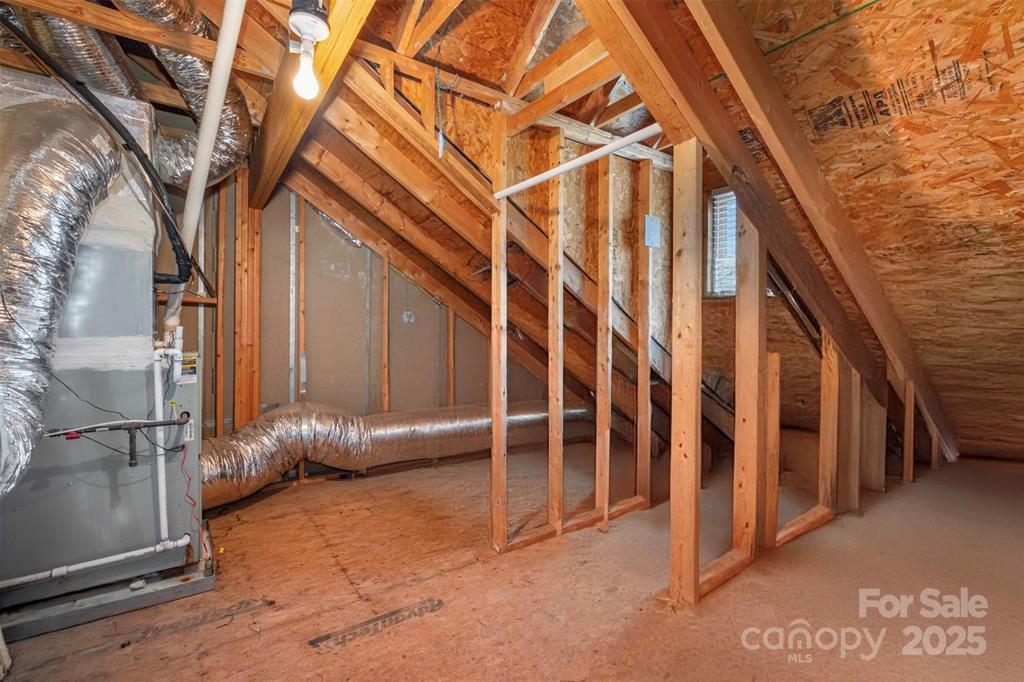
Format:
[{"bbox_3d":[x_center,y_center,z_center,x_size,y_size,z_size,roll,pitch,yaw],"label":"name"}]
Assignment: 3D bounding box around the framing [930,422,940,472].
[{"bbox_3d":[3.529,0.871,3.551,0.089,0.395,0.038,0,0,-33],"label":"framing"}]

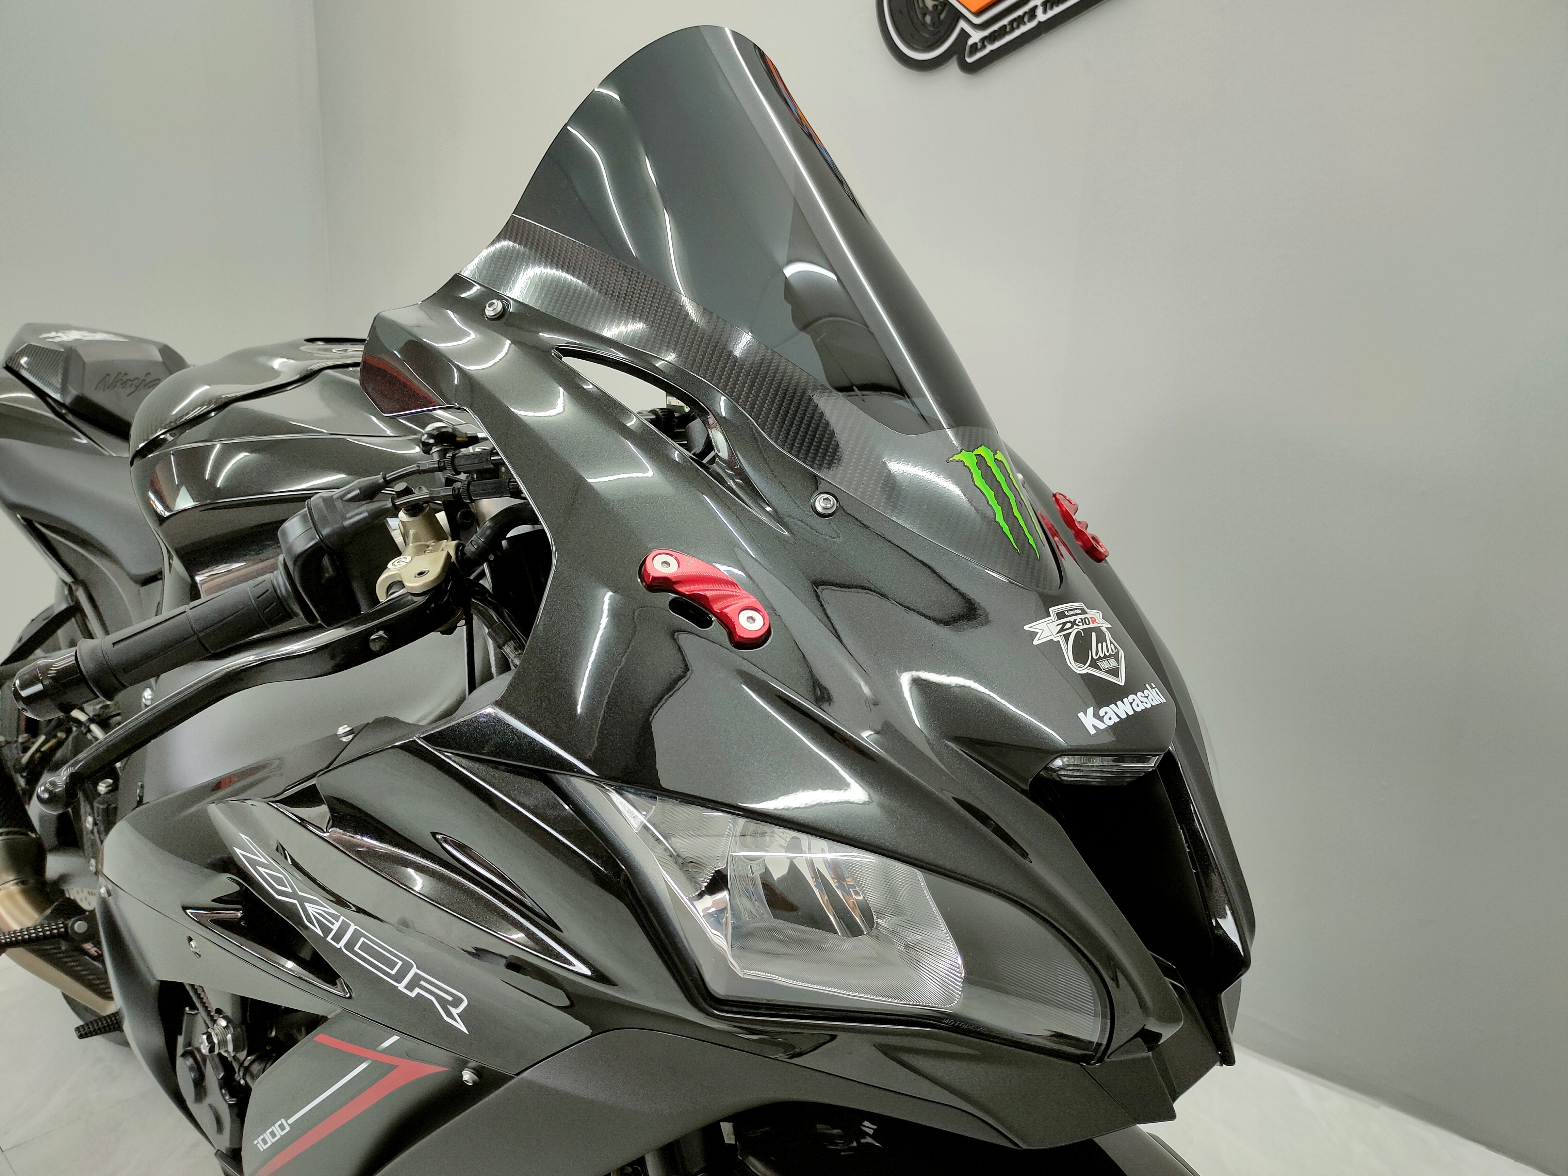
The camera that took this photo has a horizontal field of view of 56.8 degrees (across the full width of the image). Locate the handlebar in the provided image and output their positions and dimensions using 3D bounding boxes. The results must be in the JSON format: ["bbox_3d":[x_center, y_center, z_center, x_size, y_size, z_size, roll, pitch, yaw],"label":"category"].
[{"bbox_3d":[-0.382,0.035,0.885,0.170,0.041,0.041,-23,16,-12],"label":"handlebar"}]

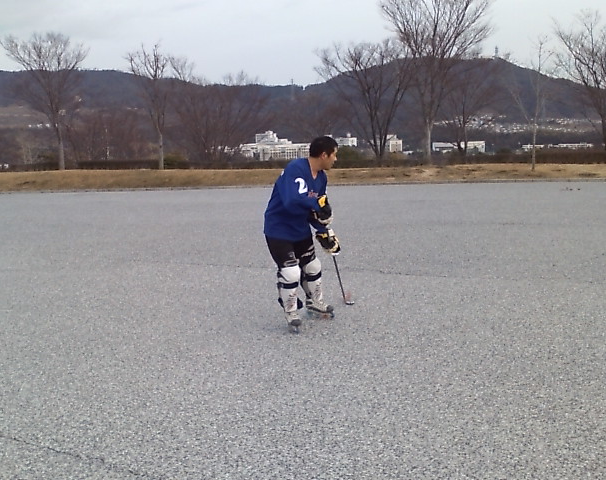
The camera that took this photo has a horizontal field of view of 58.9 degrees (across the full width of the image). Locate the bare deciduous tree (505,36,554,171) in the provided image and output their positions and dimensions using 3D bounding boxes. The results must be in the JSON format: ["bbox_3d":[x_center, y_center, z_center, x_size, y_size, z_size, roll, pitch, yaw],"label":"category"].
[{"bbox_3d":[15.713,-9.274,37.034,3.454,8.881,3.454,-1,9,0],"label":"bare deciduous tree"}]

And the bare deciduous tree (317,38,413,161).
[{"bbox_3d":[5.218,-11.512,44.762,8.013,10.151,8.013,-1,9,0],"label":"bare deciduous tree"}]

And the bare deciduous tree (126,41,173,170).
[{"bbox_3d":[-11.150,-9.688,38.949,3.484,8.909,3.484,-1,9,0],"label":"bare deciduous tree"}]

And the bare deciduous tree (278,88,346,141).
[{"bbox_3d":[0.931,-12.616,58.754,7.450,7.724,7.450,-1,9,0],"label":"bare deciduous tree"}]

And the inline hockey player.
[{"bbox_3d":[-0.004,-0.038,4.833,0.600,1.757,0.600,8,12,43],"label":"inline hockey player"}]

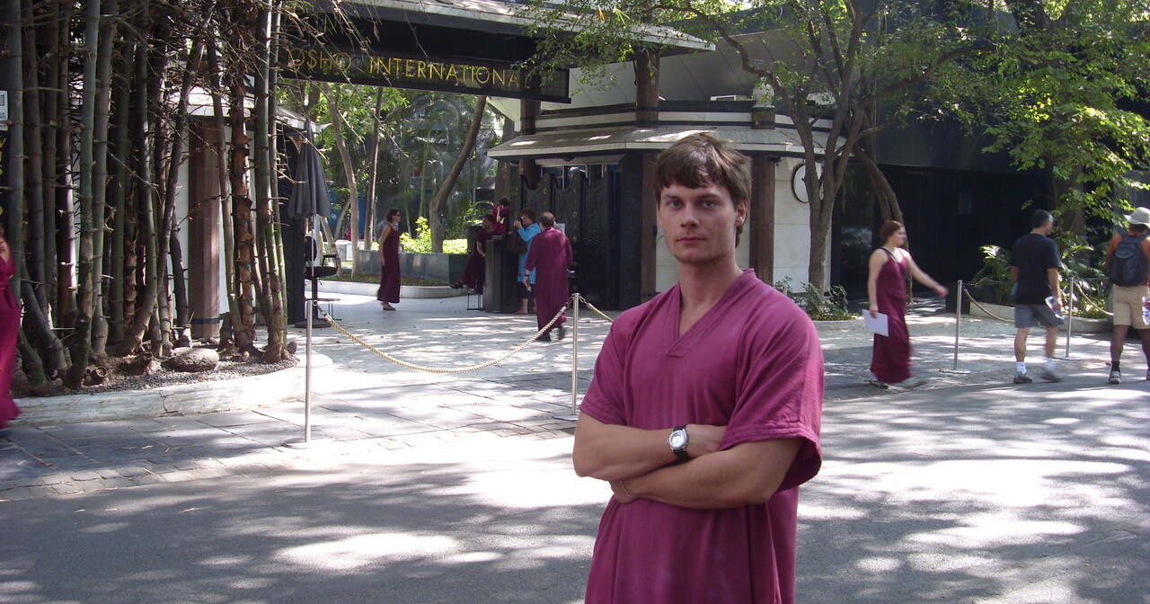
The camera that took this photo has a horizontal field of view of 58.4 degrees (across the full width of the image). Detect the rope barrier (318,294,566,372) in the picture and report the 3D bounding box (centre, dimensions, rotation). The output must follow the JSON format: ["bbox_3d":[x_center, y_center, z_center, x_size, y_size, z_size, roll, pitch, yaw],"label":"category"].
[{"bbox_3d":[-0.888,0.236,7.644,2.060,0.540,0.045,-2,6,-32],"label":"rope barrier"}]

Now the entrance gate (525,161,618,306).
[{"bbox_3d":[-0.071,-1.158,18.230,2.150,2.460,0.160,5,6,38],"label":"entrance gate"}]

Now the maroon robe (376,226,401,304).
[{"bbox_3d":[-3.071,-0.621,16.900,0.420,1.270,0.420,2,5,16],"label":"maroon robe"}]

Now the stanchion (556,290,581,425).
[{"bbox_3d":[0.002,0.416,8.210,0.340,0.990,0.340,1,5,0],"label":"stanchion"}]

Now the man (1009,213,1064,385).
[{"bbox_3d":[4.694,-0.047,10.369,0.380,1.740,0.480,-2,6,-33],"label":"man"}]

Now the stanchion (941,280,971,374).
[{"bbox_3d":[4.142,0.249,11.148,0.340,0.990,0.340,1,5,0],"label":"stanchion"}]

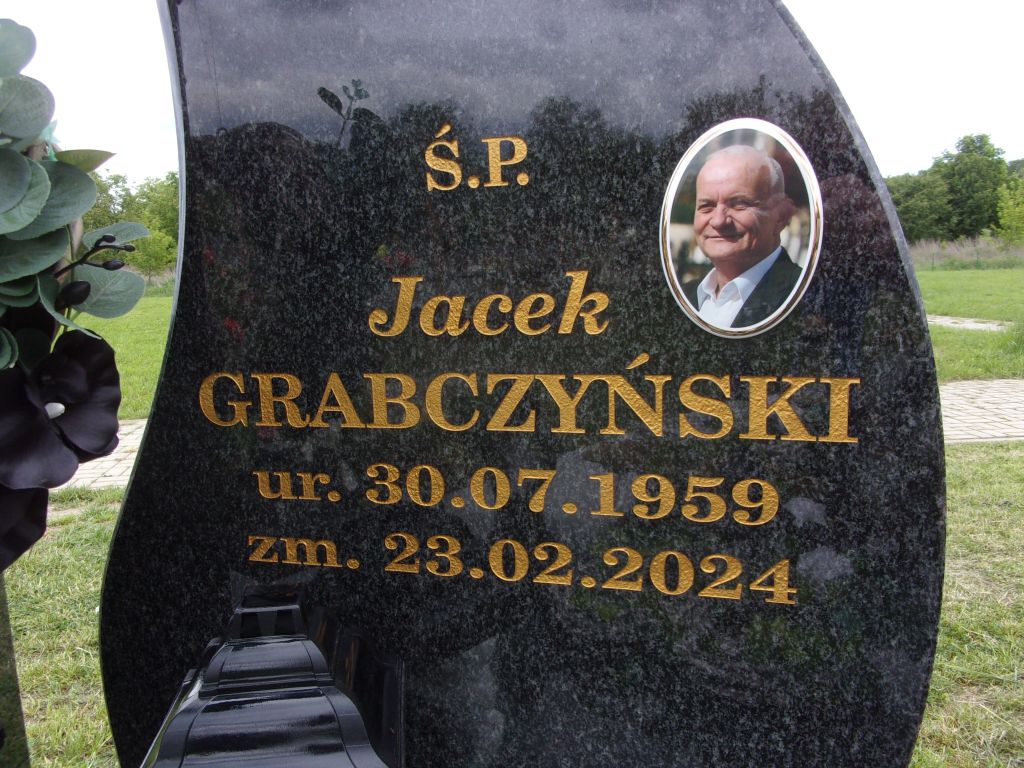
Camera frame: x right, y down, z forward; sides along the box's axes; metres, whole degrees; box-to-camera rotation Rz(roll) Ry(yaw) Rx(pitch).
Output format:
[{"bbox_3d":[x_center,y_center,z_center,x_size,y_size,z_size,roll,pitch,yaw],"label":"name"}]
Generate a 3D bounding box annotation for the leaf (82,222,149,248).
[{"bbox_3d":[-0.239,-0.090,0.500,0.041,0.010,0.034,-3,31,-2],"label":"leaf"}]

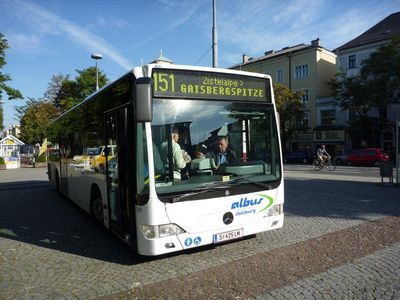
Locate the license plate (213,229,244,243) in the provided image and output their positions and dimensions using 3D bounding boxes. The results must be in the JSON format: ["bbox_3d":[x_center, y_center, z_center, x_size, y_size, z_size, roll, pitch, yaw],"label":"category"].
[{"bbox_3d":[0.414,1.228,4.656,0.520,0.120,0.020,-3,2,-30],"label":"license plate"}]

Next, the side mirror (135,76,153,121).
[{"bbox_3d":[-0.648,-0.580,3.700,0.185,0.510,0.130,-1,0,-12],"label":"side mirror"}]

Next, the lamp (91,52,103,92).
[{"bbox_3d":[-5.407,-1.723,17.000,0.620,6.730,0.620,-1,0,0],"label":"lamp"}]

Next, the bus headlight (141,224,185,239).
[{"bbox_3d":[-0.458,1.048,4.260,0.530,0.180,0.180,-2,1,-20],"label":"bus headlight"}]

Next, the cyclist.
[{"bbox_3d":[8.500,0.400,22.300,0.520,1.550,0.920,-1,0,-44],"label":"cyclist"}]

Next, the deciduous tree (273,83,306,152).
[{"bbox_3d":[9.954,-3.400,40.000,6.300,9.700,6.300,-1,0,0],"label":"deciduous tree"}]

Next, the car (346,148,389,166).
[{"bbox_3d":[15.600,0.660,30.500,1.700,1.550,3.900,-1,0,-42],"label":"car"}]

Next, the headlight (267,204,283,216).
[{"bbox_3d":[1.172,0.983,5.214,0.510,0.180,0.180,-3,2,-41],"label":"headlight"}]

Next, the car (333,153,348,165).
[{"bbox_3d":[15.900,0.700,34.000,1.720,1.460,4.100,-1,0,-42],"label":"car"}]

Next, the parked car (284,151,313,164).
[{"bbox_3d":[10.800,0.700,36.600,1.720,1.450,4.200,-1,0,-42],"label":"parked car"}]

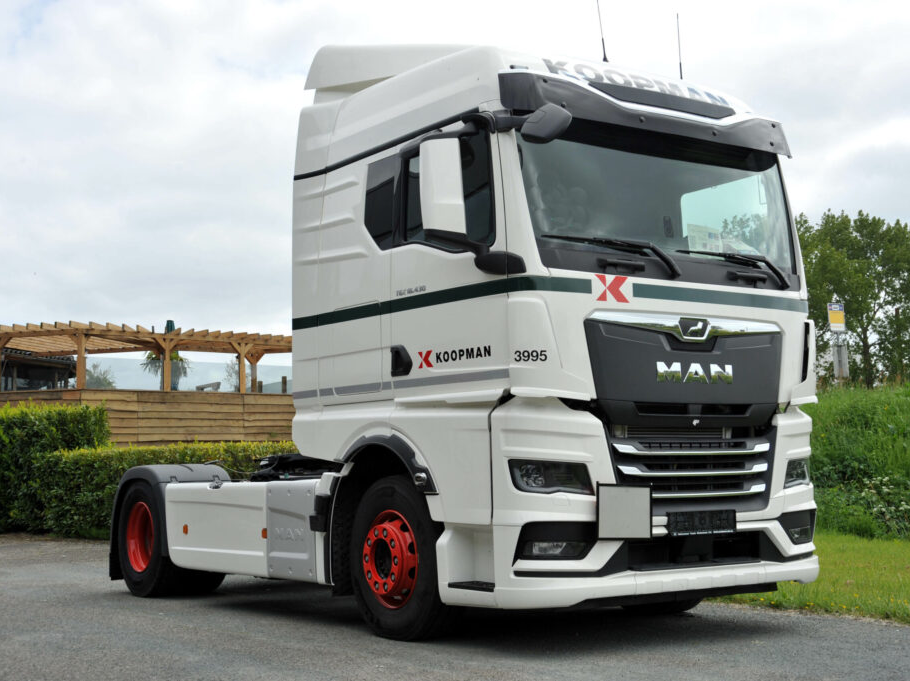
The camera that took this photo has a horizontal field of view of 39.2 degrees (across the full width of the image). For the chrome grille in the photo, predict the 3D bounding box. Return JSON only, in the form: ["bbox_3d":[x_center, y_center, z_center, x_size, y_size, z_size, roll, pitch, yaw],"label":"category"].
[{"bbox_3d":[1.365,0.724,7.294,1.310,0.470,0.160,3,-7,-36],"label":"chrome grille"}]

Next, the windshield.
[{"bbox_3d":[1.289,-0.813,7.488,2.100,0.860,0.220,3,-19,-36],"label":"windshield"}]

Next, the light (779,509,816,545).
[{"bbox_3d":[2.084,1.148,7.878,0.180,0.200,0.450,-6,-8,44],"label":"light"}]

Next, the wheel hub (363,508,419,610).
[{"bbox_3d":[-0.383,1.320,7.700,0.200,0.600,0.600,3,-7,-36],"label":"wheel hub"}]

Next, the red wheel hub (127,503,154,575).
[{"bbox_3d":[-2.546,1.657,10.783,0.200,0.600,0.600,3,-7,-36],"label":"red wheel hub"}]

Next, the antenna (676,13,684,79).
[{"bbox_3d":[1.401,-1.827,7.959,0.020,0.441,0.020,3,-9,-36],"label":"antenna"}]

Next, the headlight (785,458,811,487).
[{"bbox_3d":[2.083,0.813,7.927,0.200,0.210,0.430,-6,-8,44],"label":"headlight"}]

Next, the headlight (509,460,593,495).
[{"bbox_3d":[0.516,0.736,6.804,0.430,0.210,0.200,2,-6,-26],"label":"headlight"}]

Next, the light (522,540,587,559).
[{"bbox_3d":[0.516,1.103,6.726,0.380,0.105,0.130,2,-6,-26],"label":"light"}]

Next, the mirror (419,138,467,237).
[{"bbox_3d":[-0.063,-0.821,6.867,0.260,0.540,0.140,1,-6,-24],"label":"mirror"}]

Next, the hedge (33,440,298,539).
[{"bbox_3d":[-4.187,2.313,19.513,5.494,1.400,1.000,-5,-7,33],"label":"hedge"}]

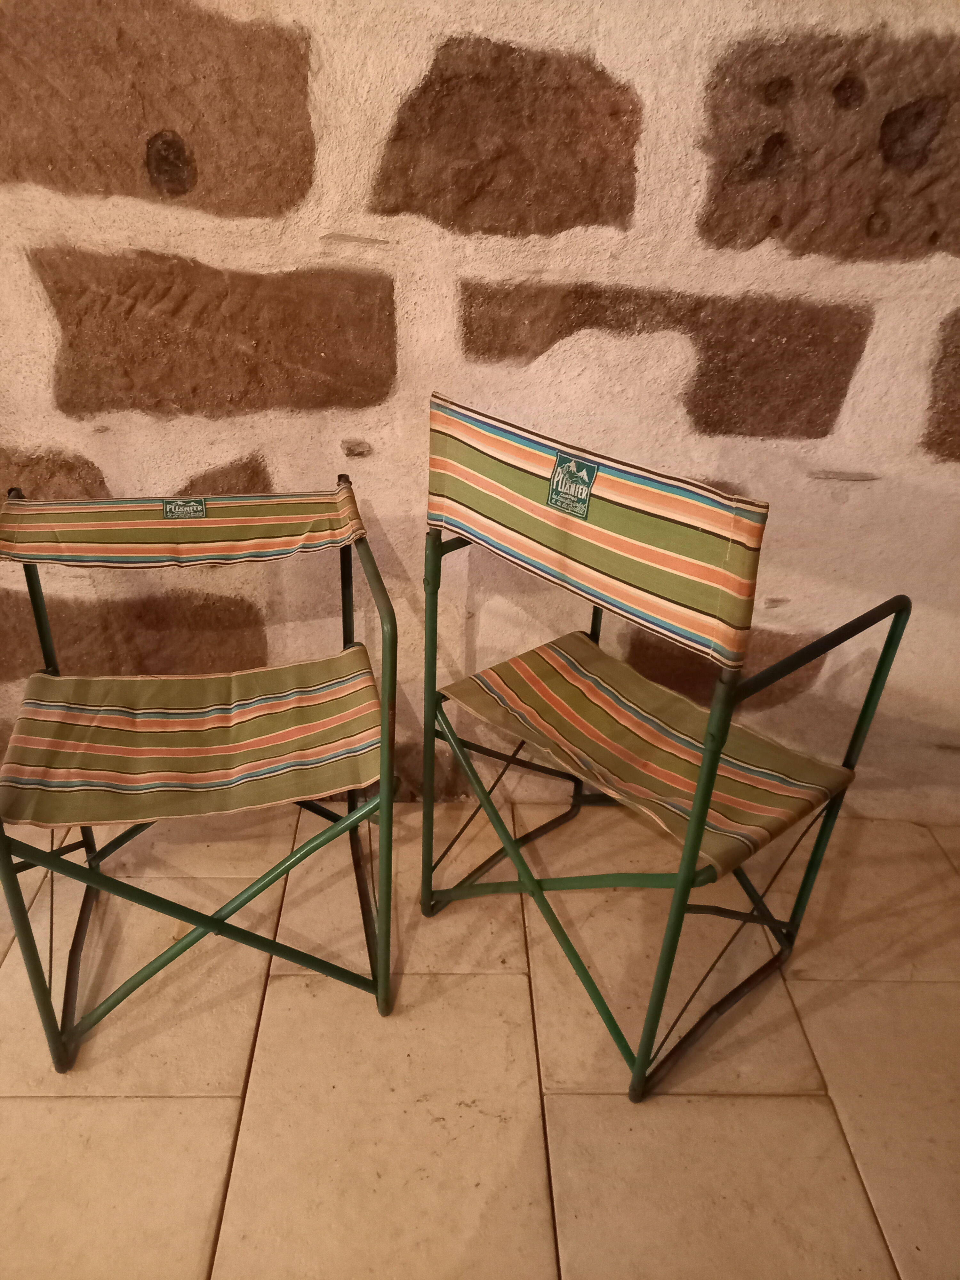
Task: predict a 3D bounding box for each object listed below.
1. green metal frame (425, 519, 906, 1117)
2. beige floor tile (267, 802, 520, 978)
[{"bbox_3d":[0.220,0.133,1.258,0.397,0.770,0.449,-24,41,-37],"label":"green metal frame"},{"bbox_3d":[-0.126,0.402,1.530,0.384,0.011,0.370,2,32,-4],"label":"beige floor tile"}]

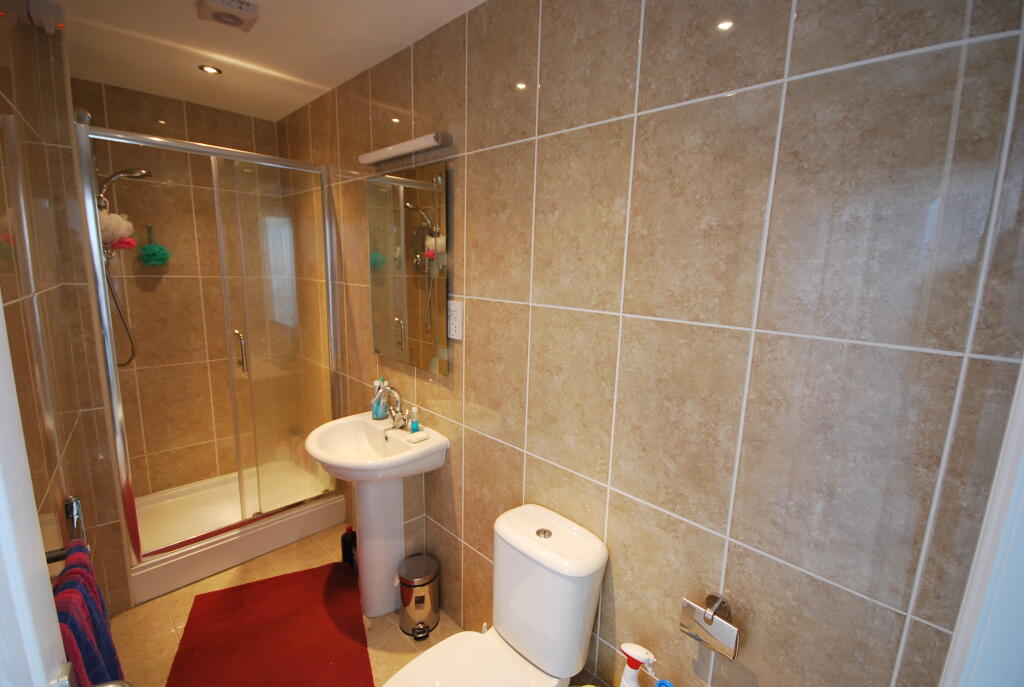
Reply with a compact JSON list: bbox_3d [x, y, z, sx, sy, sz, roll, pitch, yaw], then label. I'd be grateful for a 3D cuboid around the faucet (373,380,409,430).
[{"bbox_3d":[-0.528,0.279,1.822,0.125,0.195,0.155,11,14,42],"label":"faucet"}]

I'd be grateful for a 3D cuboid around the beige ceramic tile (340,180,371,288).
[{"bbox_3d":[-0.761,-0.540,2.119,0.325,0.506,0.010,11,14,42],"label":"beige ceramic tile"}]

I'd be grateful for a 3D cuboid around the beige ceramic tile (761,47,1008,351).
[{"bbox_3d":[0.667,-0.257,0.799,0.321,0.509,0.012,11,14,42],"label":"beige ceramic tile"}]

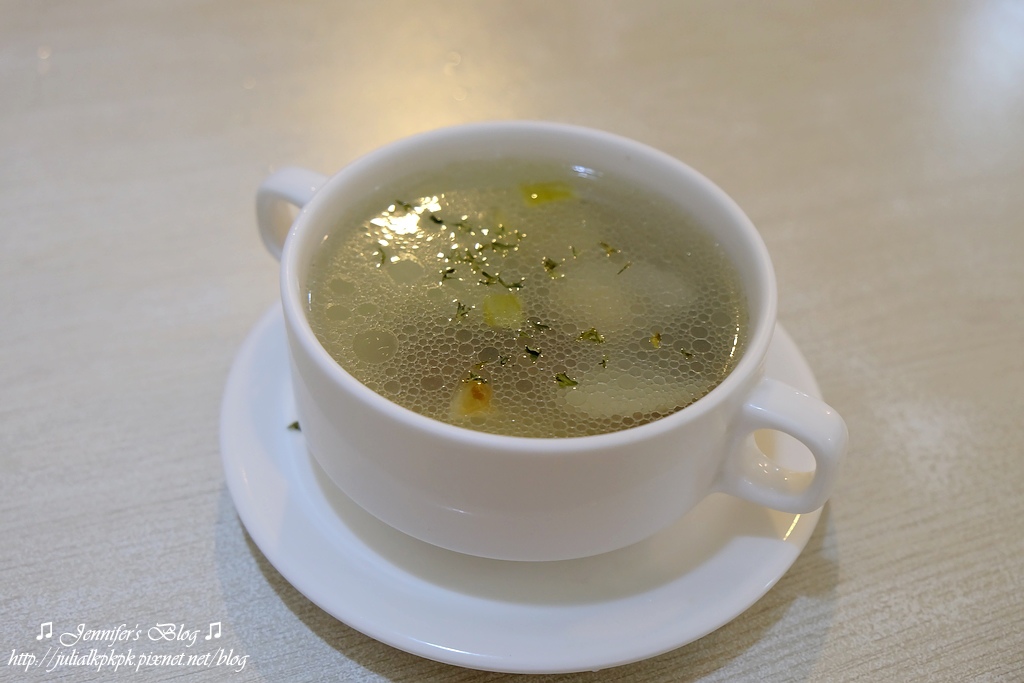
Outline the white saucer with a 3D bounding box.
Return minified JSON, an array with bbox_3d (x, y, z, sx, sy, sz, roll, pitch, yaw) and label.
[{"bbox_3d":[0.004,0.023,0.322,0.159,0.020,0.159,2,45,-2],"label":"white saucer"}]

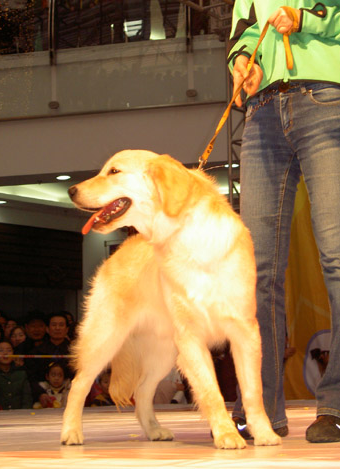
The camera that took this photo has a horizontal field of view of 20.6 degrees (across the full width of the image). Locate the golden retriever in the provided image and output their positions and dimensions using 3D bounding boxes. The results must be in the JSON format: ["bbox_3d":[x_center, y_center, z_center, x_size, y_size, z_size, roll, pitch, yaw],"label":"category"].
[{"bbox_3d":[-0.029,0.169,2.466,0.372,0.745,0.725,4,-11,-31],"label":"golden retriever"}]

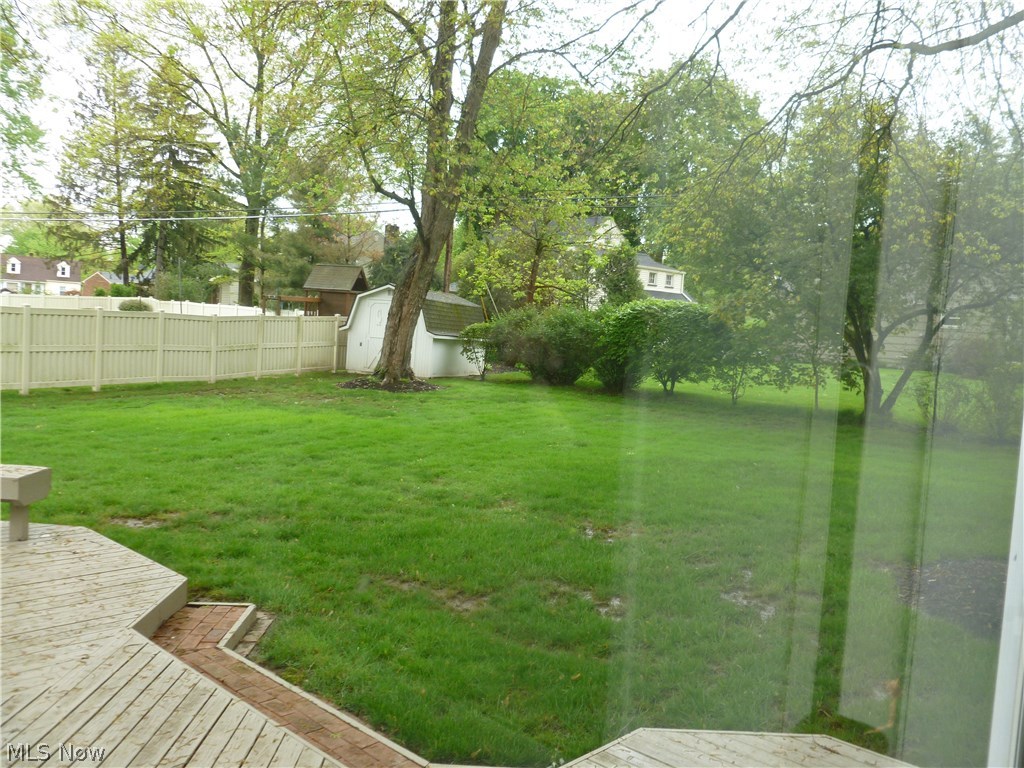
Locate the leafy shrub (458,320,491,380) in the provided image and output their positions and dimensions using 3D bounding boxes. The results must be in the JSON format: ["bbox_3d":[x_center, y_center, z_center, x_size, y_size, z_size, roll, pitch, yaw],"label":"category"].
[{"bbox_3d":[-1.146,-1.052,26.000,1.100,1.850,1.100,4,4,0],"label":"leafy shrub"}]

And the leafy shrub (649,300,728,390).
[{"bbox_3d":[5.466,-1.152,25.800,2.500,2.800,2.300,5,4,19],"label":"leafy shrub"}]

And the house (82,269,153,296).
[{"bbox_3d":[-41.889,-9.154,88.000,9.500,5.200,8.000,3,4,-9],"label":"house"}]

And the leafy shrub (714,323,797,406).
[{"bbox_3d":[7.085,-0.614,24.200,2.400,2.450,2.100,5,4,19],"label":"leafy shrub"}]

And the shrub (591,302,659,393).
[{"bbox_3d":[3.518,-1.173,25.900,2.100,2.850,2.100,5,4,19],"label":"shrub"}]

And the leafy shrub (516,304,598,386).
[{"bbox_3d":[1.548,-1.288,27.000,2.600,2.600,2.400,4,4,0],"label":"leafy shrub"}]

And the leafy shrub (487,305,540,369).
[{"bbox_3d":[0.088,-1.645,29.300,2.000,2.300,2.000,5,4,19],"label":"leafy shrub"}]

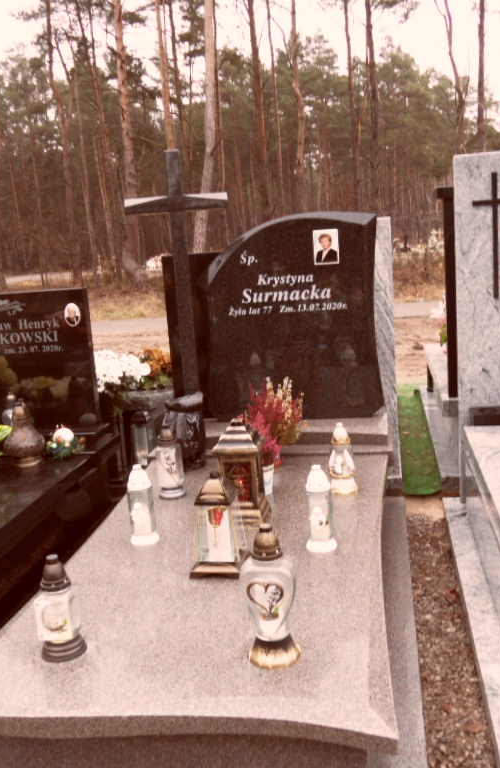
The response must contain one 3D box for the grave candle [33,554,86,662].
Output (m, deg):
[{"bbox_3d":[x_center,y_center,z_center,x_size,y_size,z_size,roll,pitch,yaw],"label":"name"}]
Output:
[{"bbox_3d":[-0.465,0.536,1.729,0.112,0.250,0.107,-4,12,3],"label":"grave candle"}]

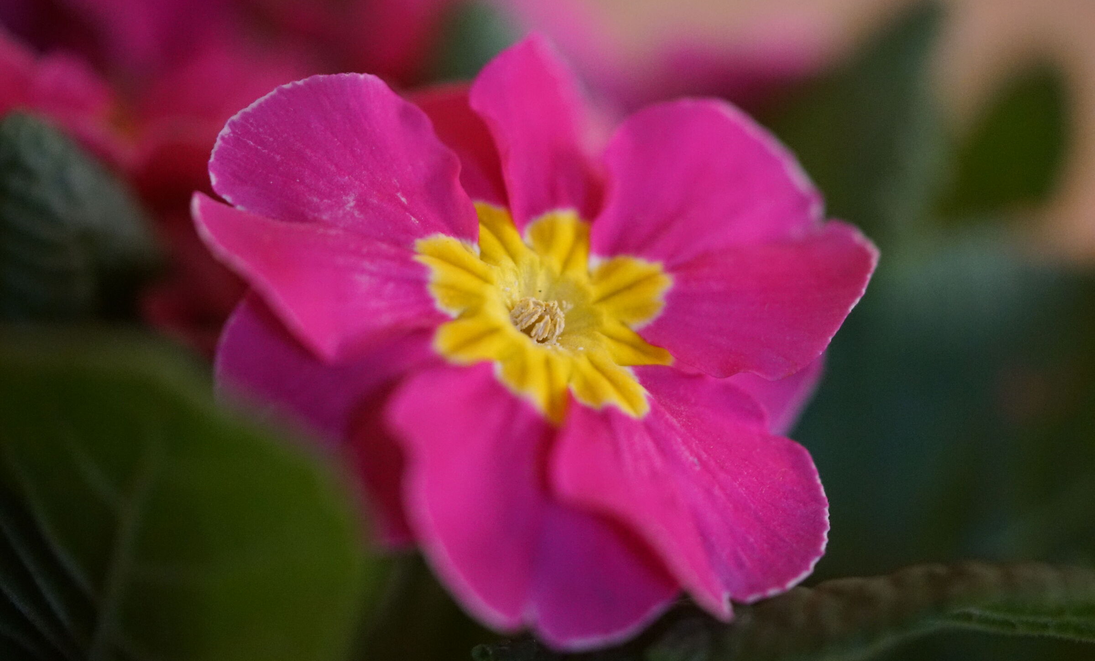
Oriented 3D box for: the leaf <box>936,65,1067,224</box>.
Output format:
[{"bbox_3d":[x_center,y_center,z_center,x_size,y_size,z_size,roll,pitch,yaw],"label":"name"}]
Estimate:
[{"bbox_3d":[0.037,-0.014,0.215,0.007,0.014,0.004,29,-10,19],"label":"leaf"}]

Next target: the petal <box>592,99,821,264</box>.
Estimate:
[{"bbox_3d":[0.009,-0.010,0.184,0.016,0.012,0.005,-23,-16,-24],"label":"petal"}]

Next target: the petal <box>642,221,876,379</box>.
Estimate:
[{"bbox_3d":[0.014,-0.002,0.181,0.018,0.004,0.011,-12,64,-19],"label":"petal"}]

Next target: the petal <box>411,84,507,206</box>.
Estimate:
[{"bbox_3d":[-0.005,-0.013,0.186,0.005,0.004,0.012,-24,72,-18],"label":"petal"}]

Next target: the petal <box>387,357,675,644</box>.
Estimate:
[{"bbox_3d":[-0.001,0.011,0.176,0.014,0.020,0.006,-17,-20,-3],"label":"petal"}]

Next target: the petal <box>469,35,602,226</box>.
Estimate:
[{"bbox_3d":[-0.001,-0.013,0.185,0.007,0.005,0.016,-16,63,-5],"label":"petal"}]

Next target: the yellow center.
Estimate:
[{"bbox_3d":[0.000,-0.001,0.181,0.017,0.005,0.017,42,60,5],"label":"yellow center"}]

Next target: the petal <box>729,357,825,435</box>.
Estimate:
[{"bbox_3d":[0.016,0.003,0.186,0.007,0.003,0.007,36,69,1],"label":"petal"}]

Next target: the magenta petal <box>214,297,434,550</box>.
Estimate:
[{"bbox_3d":[-0.013,0.004,0.181,0.019,0.012,0.006,37,-15,4],"label":"magenta petal"}]

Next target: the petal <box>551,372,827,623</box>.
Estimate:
[{"bbox_3d":[0.010,0.010,0.178,0.013,0.018,0.006,-50,0,-23],"label":"petal"}]

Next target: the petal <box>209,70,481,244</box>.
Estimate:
[{"bbox_3d":[-0.013,-0.011,0.180,0.018,0.012,0.005,19,-14,-4],"label":"petal"}]

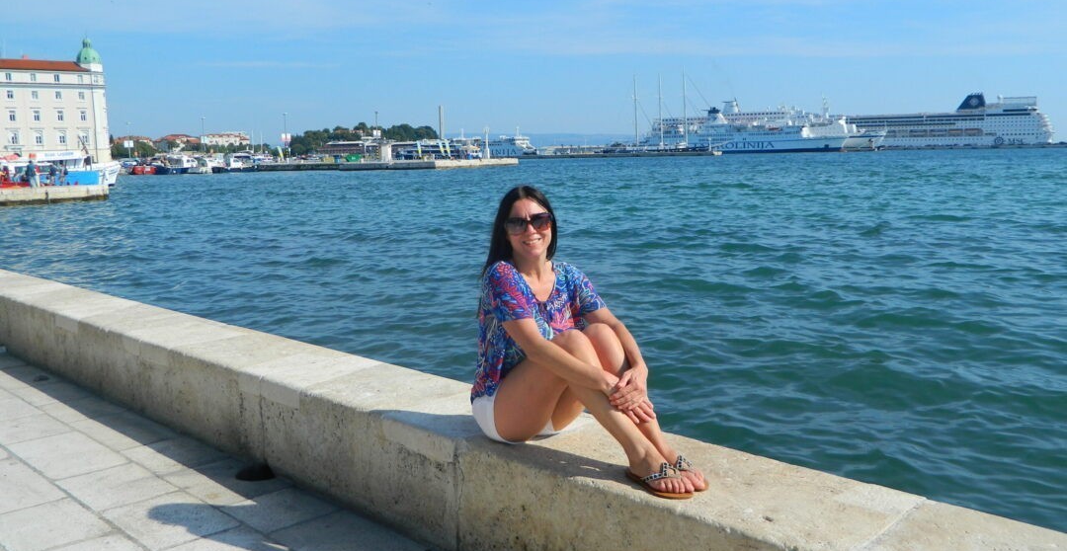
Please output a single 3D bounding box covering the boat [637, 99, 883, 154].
[{"bbox_3d":[134.000,-89.813,530.000,130.000,29.000,20.000,2,9,18],"label":"boat"}]

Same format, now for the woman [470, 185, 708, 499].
[{"bbox_3d":[0.176,0.145,2.680,0.440,0.850,0.820,-9,11,-44],"label":"woman"}]

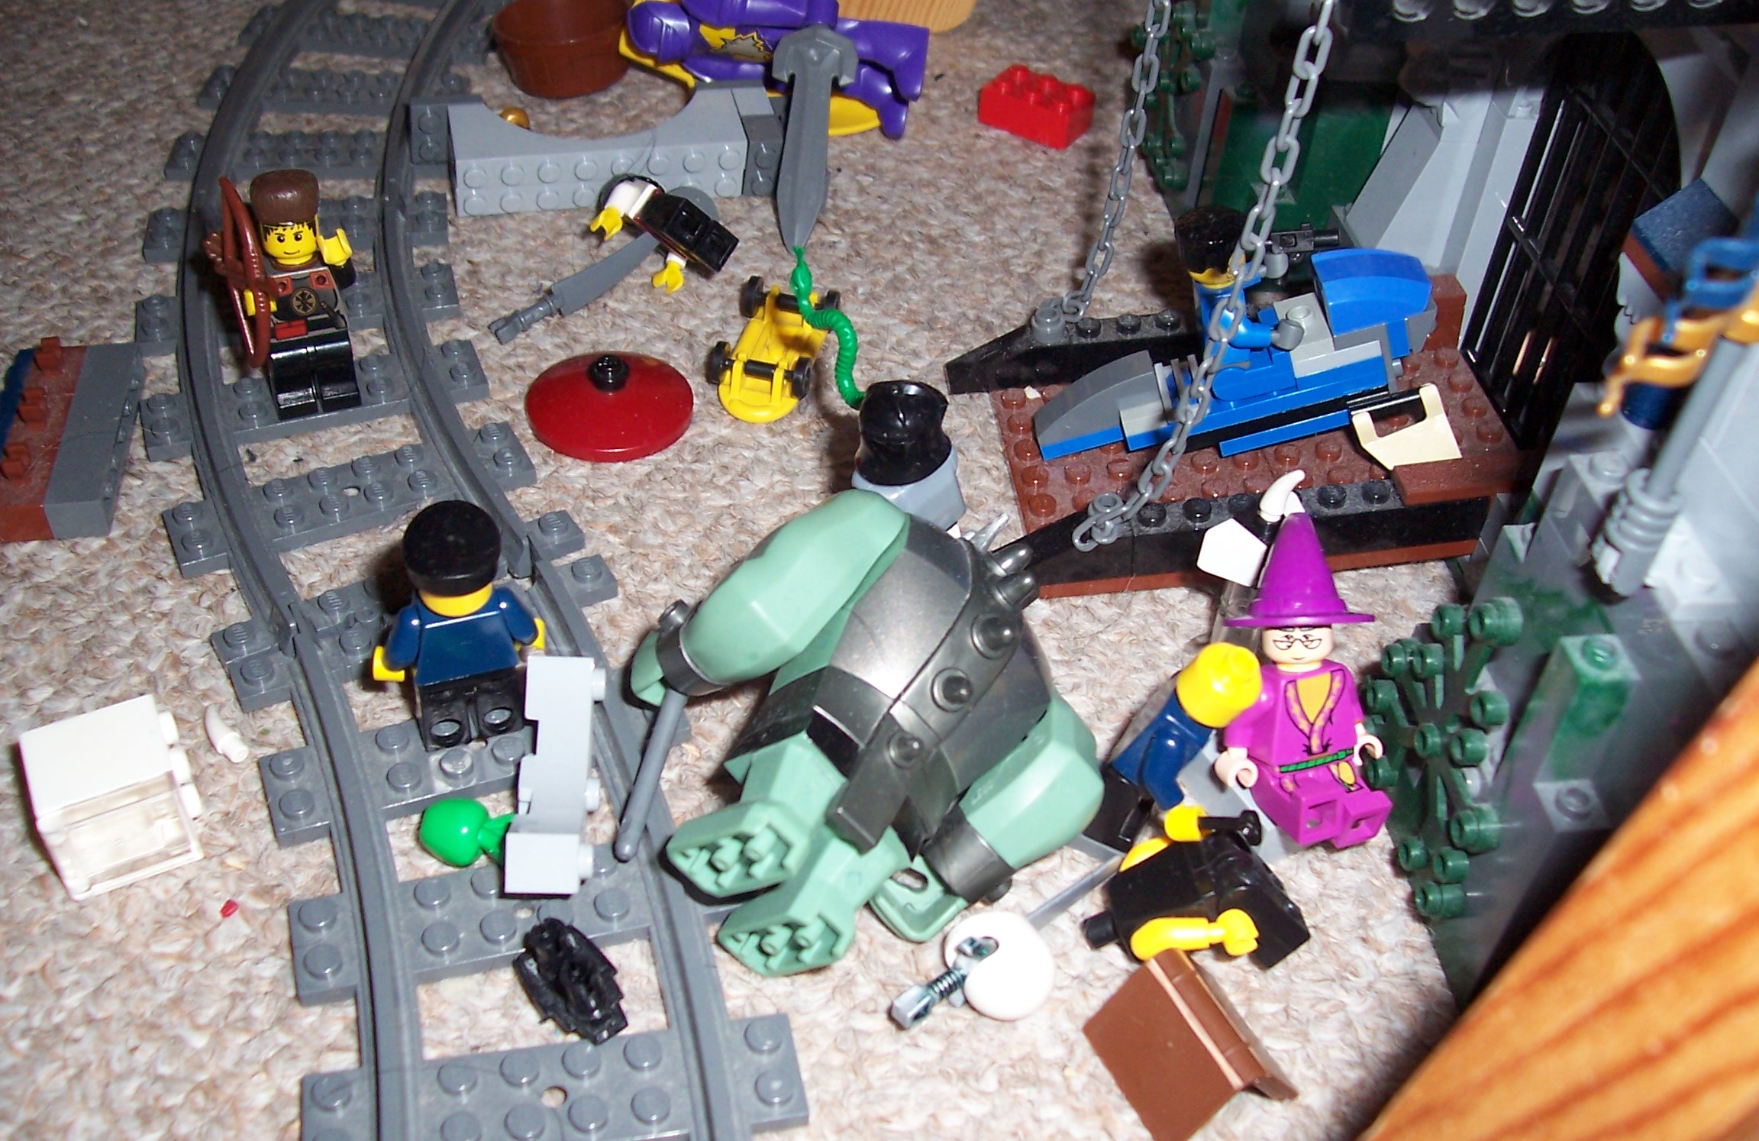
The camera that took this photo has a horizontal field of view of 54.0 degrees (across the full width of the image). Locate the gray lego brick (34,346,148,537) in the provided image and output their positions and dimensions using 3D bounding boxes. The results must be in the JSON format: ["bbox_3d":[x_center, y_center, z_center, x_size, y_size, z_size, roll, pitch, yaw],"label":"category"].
[{"bbox_3d":[-0.145,-0.025,0.321,0.011,0.008,0.048,-6,43,-10],"label":"gray lego brick"}]

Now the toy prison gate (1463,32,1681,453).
[{"bbox_3d":[0.125,-0.058,0.307,0.006,0.080,0.047,-2,43,-6],"label":"toy prison gate"}]

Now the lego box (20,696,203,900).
[{"bbox_3d":[-0.113,0.032,0.255,0.020,0.016,0.016,-18,47,-22],"label":"lego box"}]

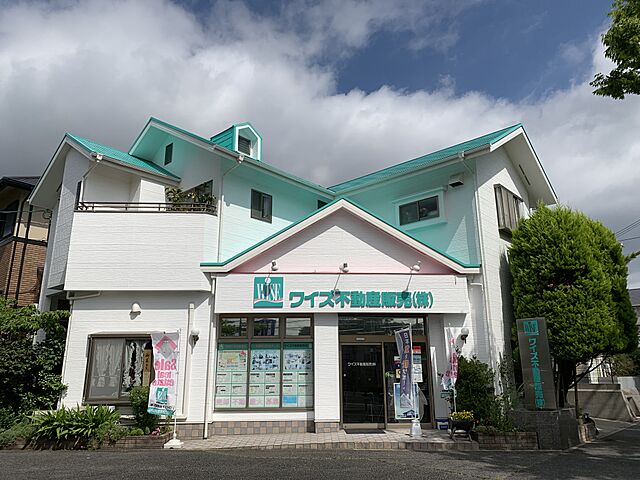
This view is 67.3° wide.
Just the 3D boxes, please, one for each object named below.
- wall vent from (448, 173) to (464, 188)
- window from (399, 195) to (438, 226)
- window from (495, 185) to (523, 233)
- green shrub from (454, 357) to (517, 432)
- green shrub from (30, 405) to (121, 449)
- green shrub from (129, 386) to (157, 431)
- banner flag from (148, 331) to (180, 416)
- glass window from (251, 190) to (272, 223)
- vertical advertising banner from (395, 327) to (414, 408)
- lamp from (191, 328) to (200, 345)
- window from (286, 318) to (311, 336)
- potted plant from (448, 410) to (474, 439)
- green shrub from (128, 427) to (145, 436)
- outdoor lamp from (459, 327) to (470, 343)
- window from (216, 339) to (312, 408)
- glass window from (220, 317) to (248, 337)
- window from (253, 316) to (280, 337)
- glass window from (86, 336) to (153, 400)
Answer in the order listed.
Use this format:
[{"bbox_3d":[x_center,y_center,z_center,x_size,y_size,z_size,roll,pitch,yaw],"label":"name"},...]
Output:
[{"bbox_3d":[3.645,-1.627,12.893,0.250,0.270,0.280,14,-20,-43],"label":"wall vent"},{"bbox_3d":[2.807,-0.808,13.728,0.100,0.610,1.300,14,-20,-43],"label":"window"},{"bbox_3d":[5.381,-0.824,13.571,1.380,1.200,0.200,14,-20,-43],"label":"window"},{"bbox_3d":[3.664,3.411,10.579,1.300,1.550,1.100,0,-14,0],"label":"green shrub"},{"bbox_3d":[-5.396,4.124,10.630,1.850,0.920,0.750,0,-16,-3],"label":"green shrub"},{"bbox_3d":[-3.808,3.657,10.371,0.620,0.930,0.600,0,-14,0],"label":"green shrub"},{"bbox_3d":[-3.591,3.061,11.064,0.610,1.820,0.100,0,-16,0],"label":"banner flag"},{"bbox_3d":[-1.675,-0.957,13.880,0.100,0.870,0.786,-14,-21,40],"label":"glass window"},{"bbox_3d":[2.021,3.038,11.455,0.460,1.800,0.100,-9,-18,29],"label":"vertical advertising banner"},{"bbox_3d":[-2.926,2.256,11.298,0.200,0.360,0.230,0,-14,0],"label":"lamp"},{"bbox_3d":[-0.551,2.240,12.362,0.645,0.475,0.100,0,-16,-3],"label":"window"},{"bbox_3d":[2.931,3.832,9.956,0.520,0.540,0.450,0,-14,0],"label":"potted plant"},{"bbox_3d":[-4.047,4.224,10.602,0.320,0.210,0.280,0,-16,-3],"label":"green shrub"},{"bbox_3d":[3.678,2.414,12.151,0.230,0.380,0.300,-14,-21,40],"label":"outdoor lamp"},{"bbox_3d":[-1.386,3.370,11.990,2.440,1.669,0.120,0,-16,-3],"label":"window"},{"bbox_3d":[-2.181,2.222,12.263,0.688,0.487,0.100,0,-16,-3],"label":"glass window"},{"bbox_3d":[-1.296,2.103,11.645,0.650,0.460,0.100,0,-14,0],"label":"window"},{"bbox_3d":[-4.588,2.993,11.111,1.570,1.520,0.150,0,-14,0],"label":"glass window"}]

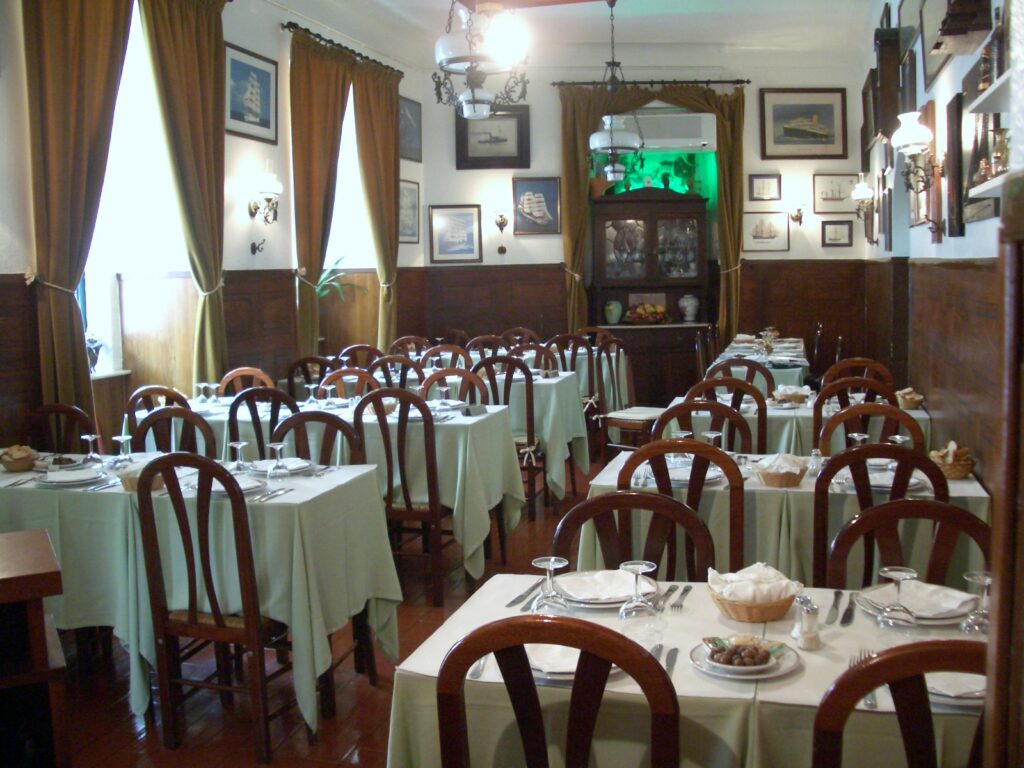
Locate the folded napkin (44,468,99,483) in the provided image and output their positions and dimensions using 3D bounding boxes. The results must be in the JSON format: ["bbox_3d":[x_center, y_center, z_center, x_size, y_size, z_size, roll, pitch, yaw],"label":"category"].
[{"bbox_3d":[-1.575,0.329,3.723,0.190,0.025,0.160,-3,6,-14],"label":"folded napkin"}]

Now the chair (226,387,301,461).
[{"bbox_3d":[-1.131,0.478,5.224,0.450,0.980,0.450,1,6,15],"label":"chair"}]

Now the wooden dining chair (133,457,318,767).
[{"bbox_3d":[-0.908,0.674,3.357,0.450,0.980,0.450,1,6,15],"label":"wooden dining chair"}]

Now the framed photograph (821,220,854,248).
[{"bbox_3d":[2.921,-1.342,9.287,0.278,0.230,0.025,-1,7,-1],"label":"framed photograph"}]

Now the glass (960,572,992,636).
[{"bbox_3d":[0.943,0.432,2.067,0.077,0.115,0.077,1,6,15],"label":"glass"}]

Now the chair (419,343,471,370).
[{"bbox_3d":[-0.501,0.247,6.933,0.430,0.990,0.480,1,7,15],"label":"chair"}]

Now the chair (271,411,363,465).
[{"bbox_3d":[-0.809,0.614,3.844,0.425,0.976,0.455,1,7,17],"label":"chair"}]

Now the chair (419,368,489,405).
[{"bbox_3d":[-0.352,0.432,5.281,0.420,0.985,0.460,0,7,16],"label":"chair"}]

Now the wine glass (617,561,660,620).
[{"bbox_3d":[0.266,0.435,2.172,0.077,0.115,0.077,1,6,15],"label":"wine glass"}]

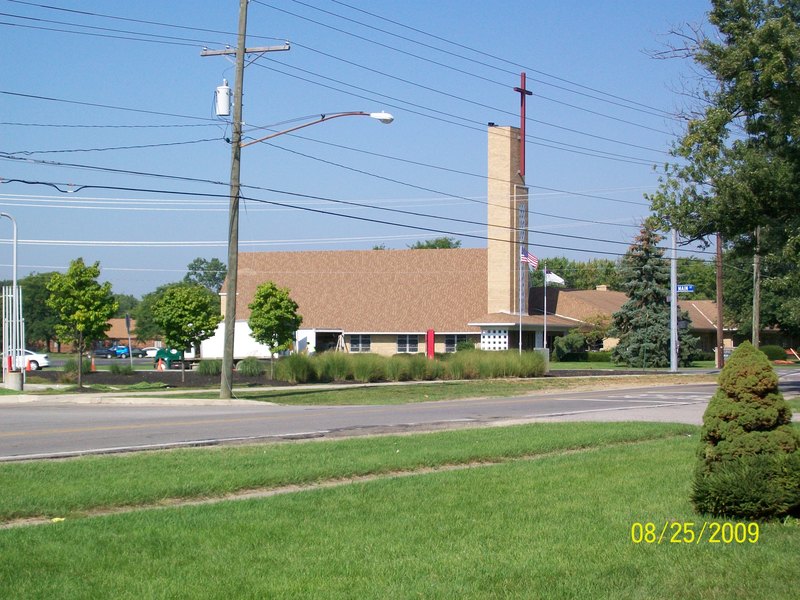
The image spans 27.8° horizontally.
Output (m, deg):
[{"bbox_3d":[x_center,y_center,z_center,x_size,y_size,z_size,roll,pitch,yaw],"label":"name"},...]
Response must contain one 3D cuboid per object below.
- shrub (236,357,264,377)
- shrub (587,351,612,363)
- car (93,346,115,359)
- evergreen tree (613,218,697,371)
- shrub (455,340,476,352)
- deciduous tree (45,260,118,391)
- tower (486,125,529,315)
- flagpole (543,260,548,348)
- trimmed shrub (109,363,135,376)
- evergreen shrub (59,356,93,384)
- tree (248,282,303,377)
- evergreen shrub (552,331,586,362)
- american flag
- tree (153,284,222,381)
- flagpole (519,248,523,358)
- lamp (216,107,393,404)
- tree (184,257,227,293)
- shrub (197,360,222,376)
[{"bbox_3d":[-7.763,3.441,84.000,1.400,0.995,1.350,0,-2,0],"label":"shrub"},{"bbox_3d":[18.129,5.111,147.000,2.600,1.044,1.200,0,-2,0],"label":"shrub"},{"bbox_3d":[-33.103,5.795,180.000,4.400,1.450,1.750,-1,-2,35],"label":"car"},{"bbox_3d":[18.558,-0.467,117.500,6.200,10.614,6.000,0,-2,0],"label":"evergreen tree"},{"bbox_3d":[5.871,4.515,145.000,1.950,2.128,1.800,0,-2,0],"label":"shrub"},{"bbox_3d":[-12.404,0.896,63.000,2.750,5.050,2.700,0,-2,0],"label":"deciduous tree"},{"bbox_3d":[9.081,-5.696,137.177,1.960,17.900,3.900,-1,-2,23],"label":"tower"},{"bbox_3d":[9.097,0.937,101.000,0.140,6.600,0.140,0,-2,0],"label":"flagpole"},{"bbox_3d":[-14.633,3.625,85.000,1.350,0.682,1.100,0,-2,0],"label":"trimmed shrub"},{"bbox_3d":[-16.047,3.437,80.000,1.650,1.250,1.500,0,-2,0],"label":"evergreen shrub"},{"bbox_3d":[-6.080,1.475,79.000,2.700,4.659,2.650,0,-2,0],"label":"tree"},{"bbox_3d":[14.040,3.852,134.000,2.750,2.600,2.600,0,-2,0],"label":"evergreen shrub"},{"bbox_3d":[8.104,-2.529,101.000,1.200,1.300,0.350,0,-2,6],"label":"american flag"},{"bbox_3d":[-9.195,1.450,70.000,3.000,4.200,2.900,0,-2,0],"label":"tree"},{"bbox_3d":[7.915,0.578,106.000,0.130,7.905,0.130,0,-2,0],"label":"flagpole"},{"bbox_3d":[-2.892,-1.233,47.320,5.700,8.300,0.500,-1,-2,29],"label":"lamp"},{"bbox_3d":[-24.521,0.824,205.000,7.500,12.500,7.500,0,-2,0],"label":"tree"},{"bbox_3d":[-9.892,3.505,84.000,1.350,0.900,1.300,0,-2,0],"label":"shrub"}]

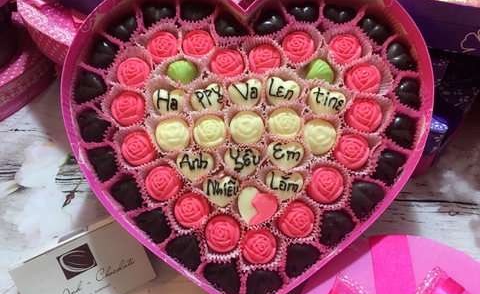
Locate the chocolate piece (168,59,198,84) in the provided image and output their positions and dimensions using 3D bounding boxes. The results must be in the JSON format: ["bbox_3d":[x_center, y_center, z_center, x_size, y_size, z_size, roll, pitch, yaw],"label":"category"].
[{"bbox_3d":[-0.048,-0.062,0.338,0.026,0.015,0.025,0,78,3],"label":"chocolate piece"}]

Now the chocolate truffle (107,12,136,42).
[{"bbox_3d":[-0.106,-0.106,0.358,0.025,0.015,0.028,43,82,11],"label":"chocolate truffle"}]

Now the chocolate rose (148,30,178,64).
[{"bbox_3d":[-0.068,-0.087,0.352,0.028,0.016,0.028,0,77,3],"label":"chocolate rose"}]

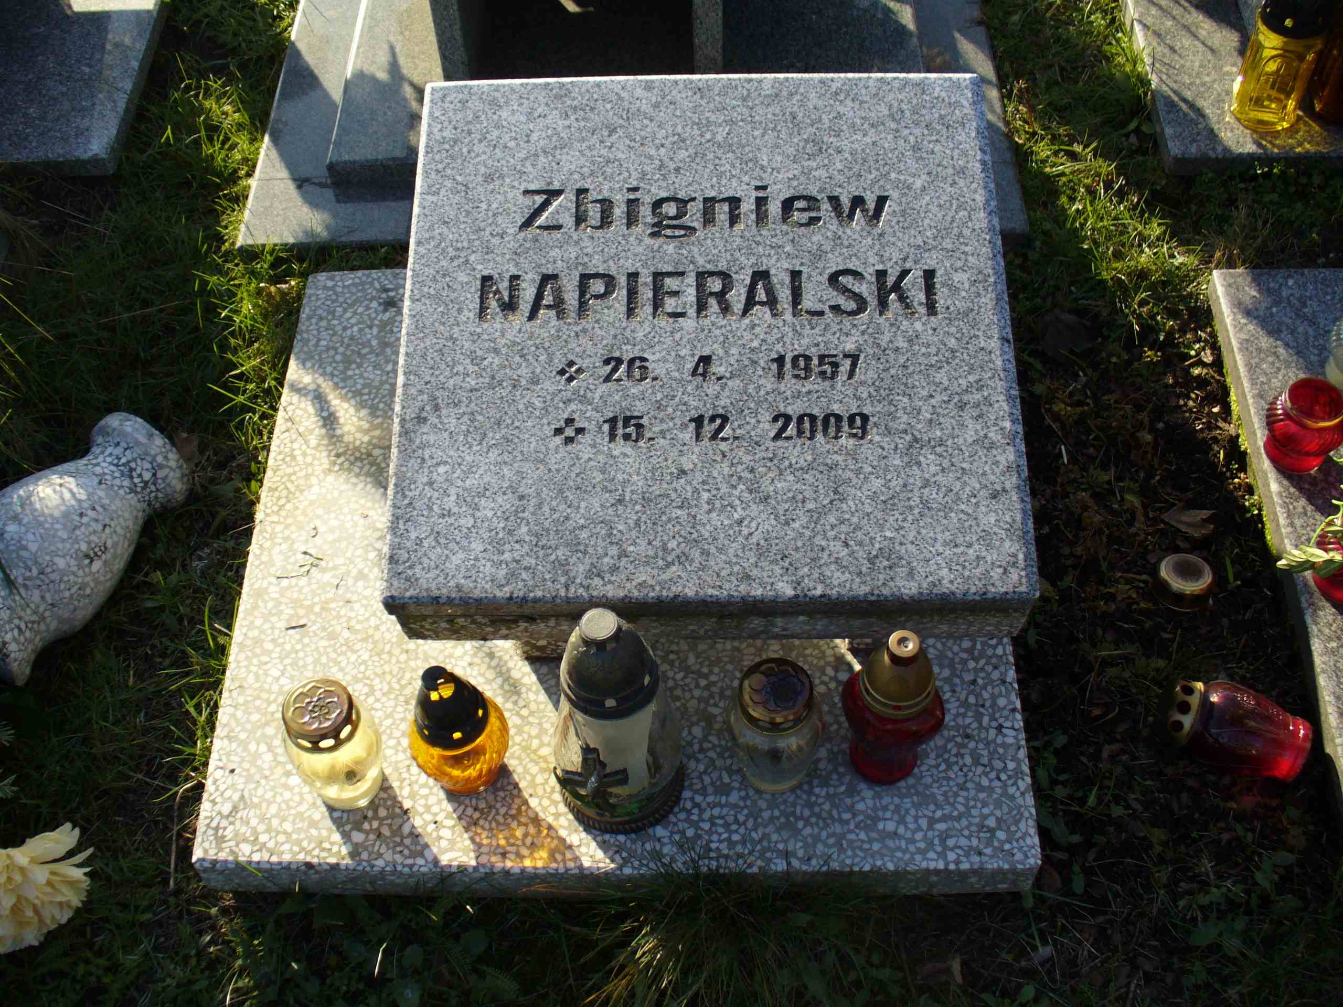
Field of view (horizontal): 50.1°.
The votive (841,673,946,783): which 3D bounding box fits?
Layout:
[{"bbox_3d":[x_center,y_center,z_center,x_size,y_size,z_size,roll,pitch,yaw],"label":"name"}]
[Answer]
[{"bbox_3d":[0.188,0.185,1.240,0.089,0.138,0.078,15,58,11],"label":"votive"}]

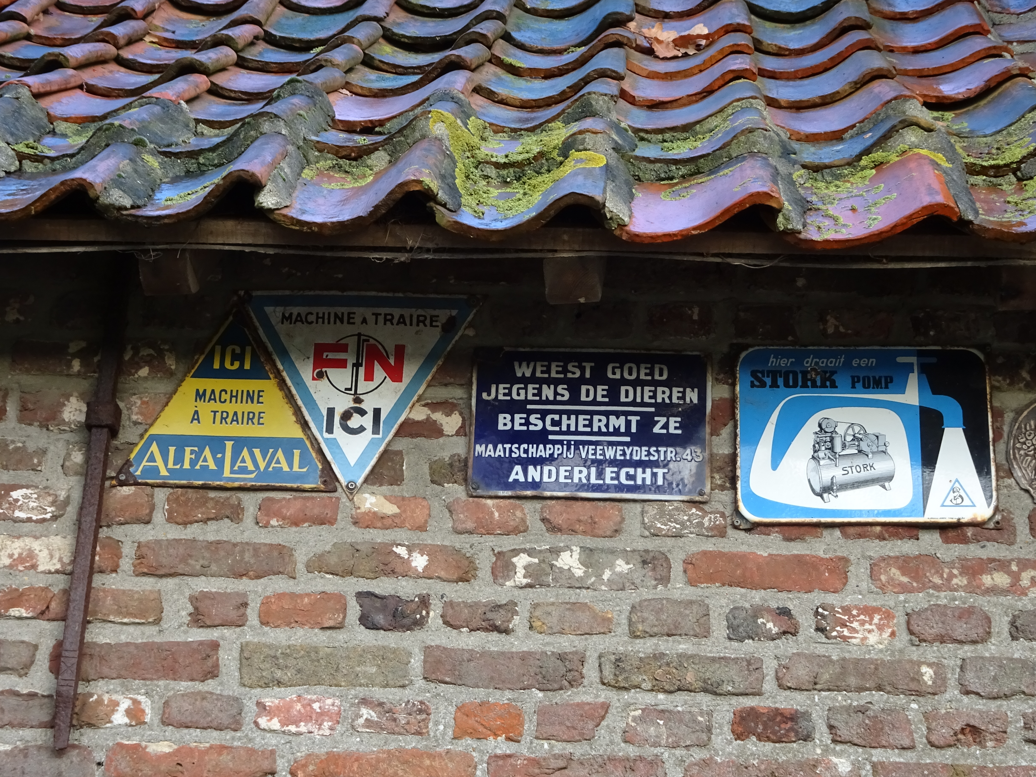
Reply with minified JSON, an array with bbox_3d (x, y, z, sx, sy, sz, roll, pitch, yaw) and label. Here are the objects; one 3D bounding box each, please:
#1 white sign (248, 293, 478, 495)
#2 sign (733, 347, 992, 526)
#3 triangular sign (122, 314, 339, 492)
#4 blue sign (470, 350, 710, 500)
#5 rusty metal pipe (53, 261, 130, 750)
[{"bbox_3d":[-0.205,0.008,3.049,0.308,0.276,0.015,1,-20,1],"label":"white sign"},{"bbox_3d":[0.437,0.058,3.020,0.322,0.233,0.015,0,-20,1],"label":"sign"},{"bbox_3d":[-0.364,0.011,3.050,0.280,0.245,0.015,1,-20,1],"label":"triangular sign"},{"bbox_3d":[0.092,0.045,3.030,0.302,0.197,0.015,1,-19,2],"label":"blue sign"},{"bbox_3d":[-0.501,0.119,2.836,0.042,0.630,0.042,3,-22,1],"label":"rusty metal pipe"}]

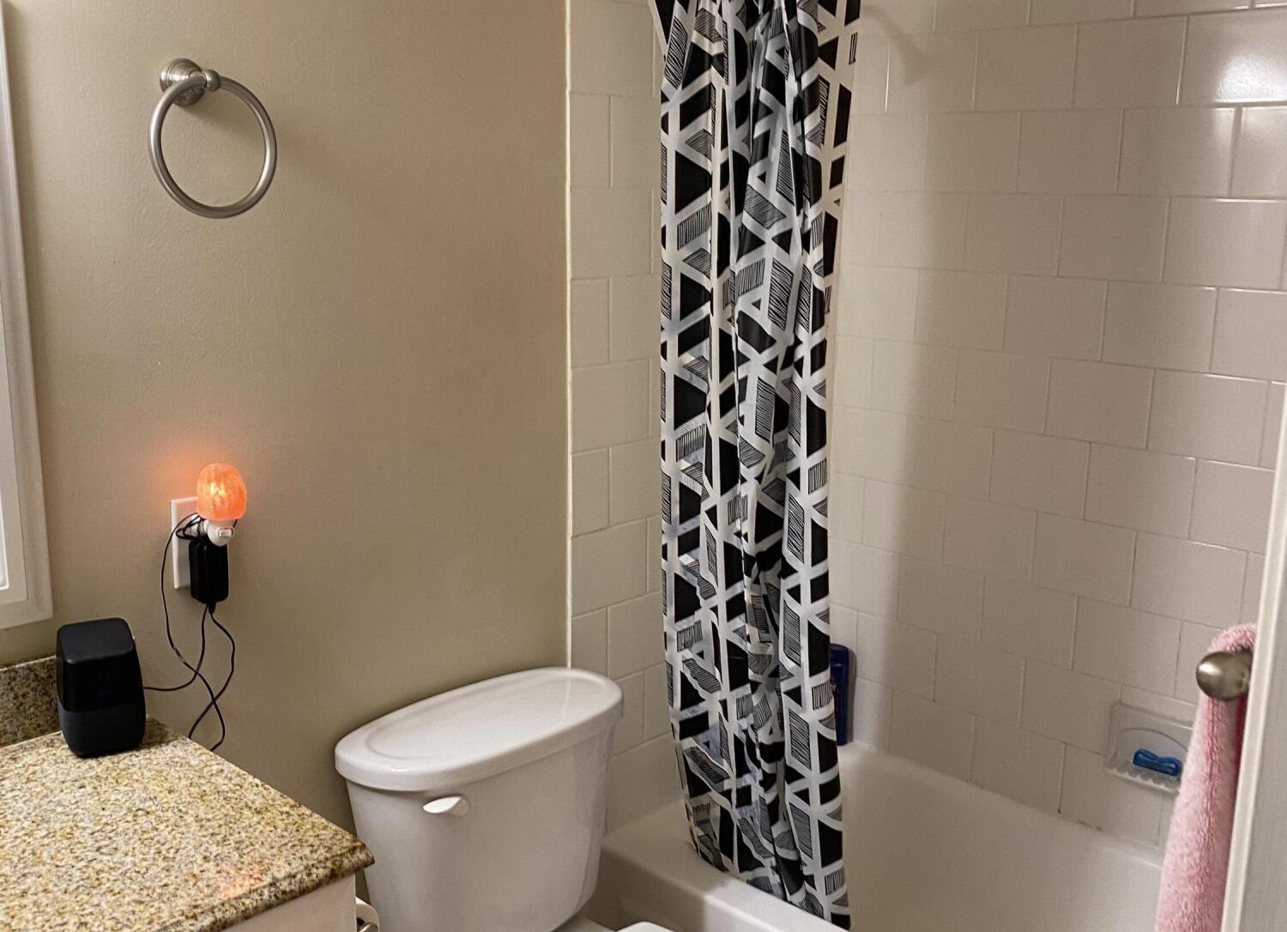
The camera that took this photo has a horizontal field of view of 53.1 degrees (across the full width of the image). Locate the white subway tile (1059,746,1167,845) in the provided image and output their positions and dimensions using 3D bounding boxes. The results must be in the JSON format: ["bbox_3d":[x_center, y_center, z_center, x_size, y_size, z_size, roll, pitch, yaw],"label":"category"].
[{"bbox_3d":[0.930,0.651,2.559,0.200,0.149,0.010,12,17,42],"label":"white subway tile"}]

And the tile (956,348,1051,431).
[{"bbox_3d":[0.717,-0.151,2.570,0.198,0.151,0.010,12,17,41],"label":"tile"}]

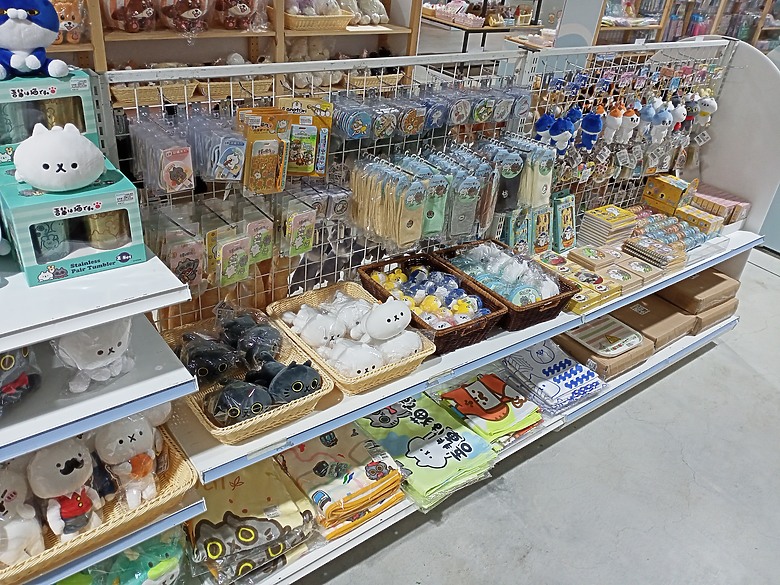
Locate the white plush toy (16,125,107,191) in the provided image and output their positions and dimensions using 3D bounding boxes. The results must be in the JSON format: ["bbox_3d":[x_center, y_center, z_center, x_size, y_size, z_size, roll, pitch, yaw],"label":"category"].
[{"bbox_3d":[-0.536,-0.236,1.017,0.140,0.098,0.132,-7,33,-21],"label":"white plush toy"}]

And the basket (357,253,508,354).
[{"bbox_3d":[0.114,0.037,1.787,0.258,0.110,0.370,-15,37,-32],"label":"basket"}]

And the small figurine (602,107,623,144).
[{"bbox_3d":[0.694,-0.521,1.967,0.052,0.110,0.056,30,38,34],"label":"small figurine"}]

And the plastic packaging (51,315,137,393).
[{"bbox_3d":[-0.523,0.064,1.105,0.122,0.148,0.128,28,37,32],"label":"plastic packaging"}]

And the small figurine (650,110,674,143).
[{"bbox_3d":[0.946,-0.578,2.195,0.060,0.112,0.055,1,31,-9],"label":"small figurine"}]

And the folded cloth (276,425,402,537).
[{"bbox_3d":[-0.142,0.490,1.737,0.255,0.062,0.290,-18,38,-34],"label":"folded cloth"}]

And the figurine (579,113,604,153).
[{"bbox_3d":[0.626,-0.497,1.960,0.064,0.115,0.058,-15,37,-32],"label":"figurine"}]

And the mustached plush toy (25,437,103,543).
[{"bbox_3d":[-0.577,0.344,1.124,0.085,0.195,0.098,11,27,39],"label":"mustached plush toy"}]

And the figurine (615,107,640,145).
[{"bbox_3d":[0.735,-0.515,1.956,0.058,0.110,0.052,-2,31,-13],"label":"figurine"}]

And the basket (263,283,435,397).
[{"bbox_3d":[-0.105,0.120,1.641,0.290,0.075,0.392,-17,38,-34],"label":"basket"}]

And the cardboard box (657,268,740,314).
[{"bbox_3d":[1.283,-0.052,2.754,0.312,0.073,0.330,-16,37,-32],"label":"cardboard box"}]

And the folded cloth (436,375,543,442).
[{"bbox_3d":[0.314,0.360,2.002,0.235,0.045,0.210,-18,38,-34],"label":"folded cloth"}]

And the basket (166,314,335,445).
[{"bbox_3d":[-0.351,0.193,1.473,0.290,0.075,0.392,-17,38,-34],"label":"basket"}]

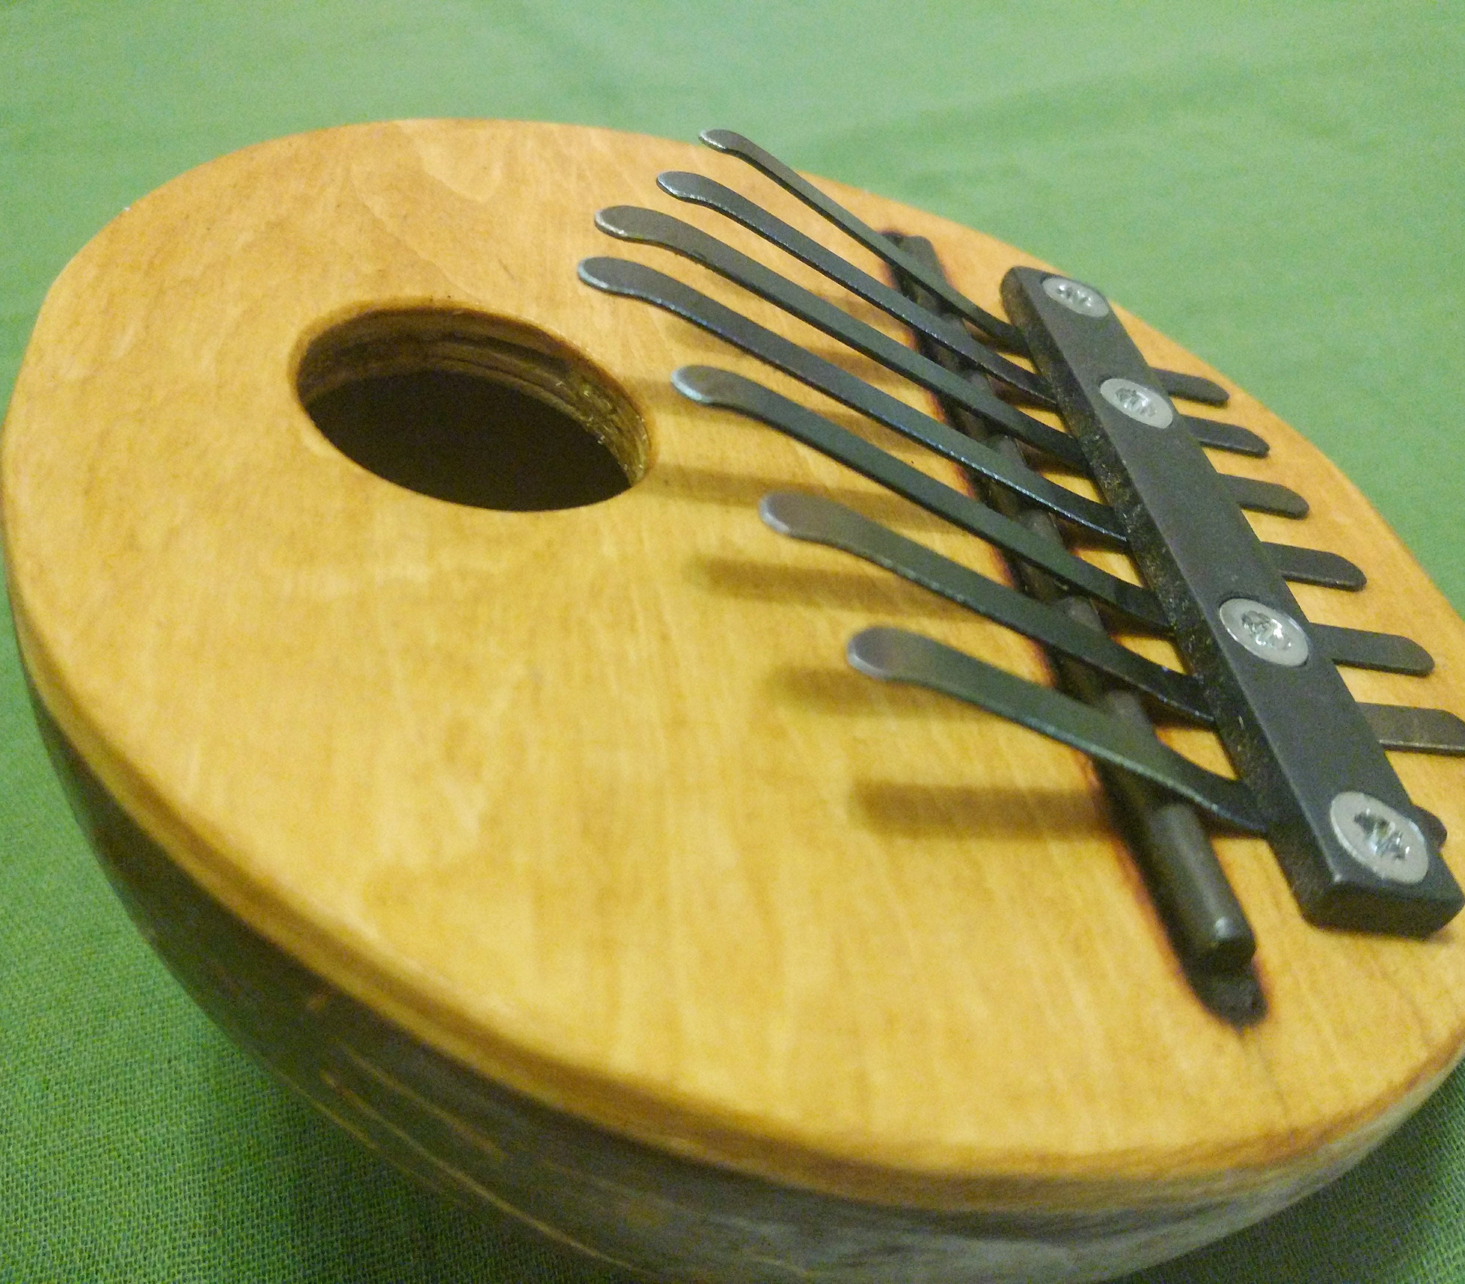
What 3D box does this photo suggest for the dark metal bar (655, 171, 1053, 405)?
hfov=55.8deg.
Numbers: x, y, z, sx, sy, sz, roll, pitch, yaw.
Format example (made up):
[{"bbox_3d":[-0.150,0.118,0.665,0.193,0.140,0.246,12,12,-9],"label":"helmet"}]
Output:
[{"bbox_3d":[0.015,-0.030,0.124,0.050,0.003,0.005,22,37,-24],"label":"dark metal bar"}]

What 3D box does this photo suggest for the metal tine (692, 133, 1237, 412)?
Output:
[{"bbox_3d":[0.023,-0.033,0.133,0.062,0.006,0.005,20,38,-23],"label":"metal tine"}]

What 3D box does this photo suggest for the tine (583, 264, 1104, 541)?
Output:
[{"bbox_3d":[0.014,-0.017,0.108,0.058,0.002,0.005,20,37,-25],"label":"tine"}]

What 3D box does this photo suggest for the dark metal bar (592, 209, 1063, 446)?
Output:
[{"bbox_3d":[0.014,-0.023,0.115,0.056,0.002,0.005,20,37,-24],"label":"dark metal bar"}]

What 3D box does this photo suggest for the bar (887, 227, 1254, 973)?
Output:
[{"bbox_3d":[0.025,-0.011,0.115,0.004,0.004,0.088,8,41,-16],"label":"bar"}]

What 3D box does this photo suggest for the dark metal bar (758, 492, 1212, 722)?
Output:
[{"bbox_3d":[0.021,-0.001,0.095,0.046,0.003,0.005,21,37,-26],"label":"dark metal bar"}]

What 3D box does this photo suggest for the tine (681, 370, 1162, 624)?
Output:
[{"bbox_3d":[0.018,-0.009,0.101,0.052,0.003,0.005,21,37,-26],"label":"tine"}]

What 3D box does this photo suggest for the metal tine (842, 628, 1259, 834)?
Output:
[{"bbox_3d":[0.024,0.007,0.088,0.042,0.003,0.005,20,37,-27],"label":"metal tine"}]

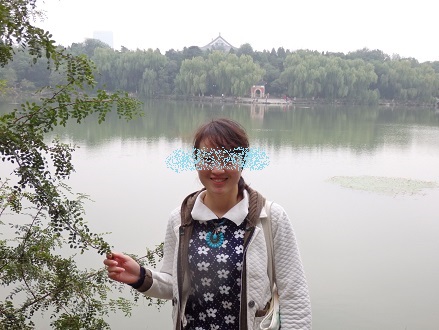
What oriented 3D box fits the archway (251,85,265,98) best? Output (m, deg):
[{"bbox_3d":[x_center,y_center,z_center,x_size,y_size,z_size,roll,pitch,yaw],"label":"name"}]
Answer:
[{"bbox_3d":[11.353,-21.691,150.889,4.000,3.800,1.800,2,8,4],"label":"archway"}]

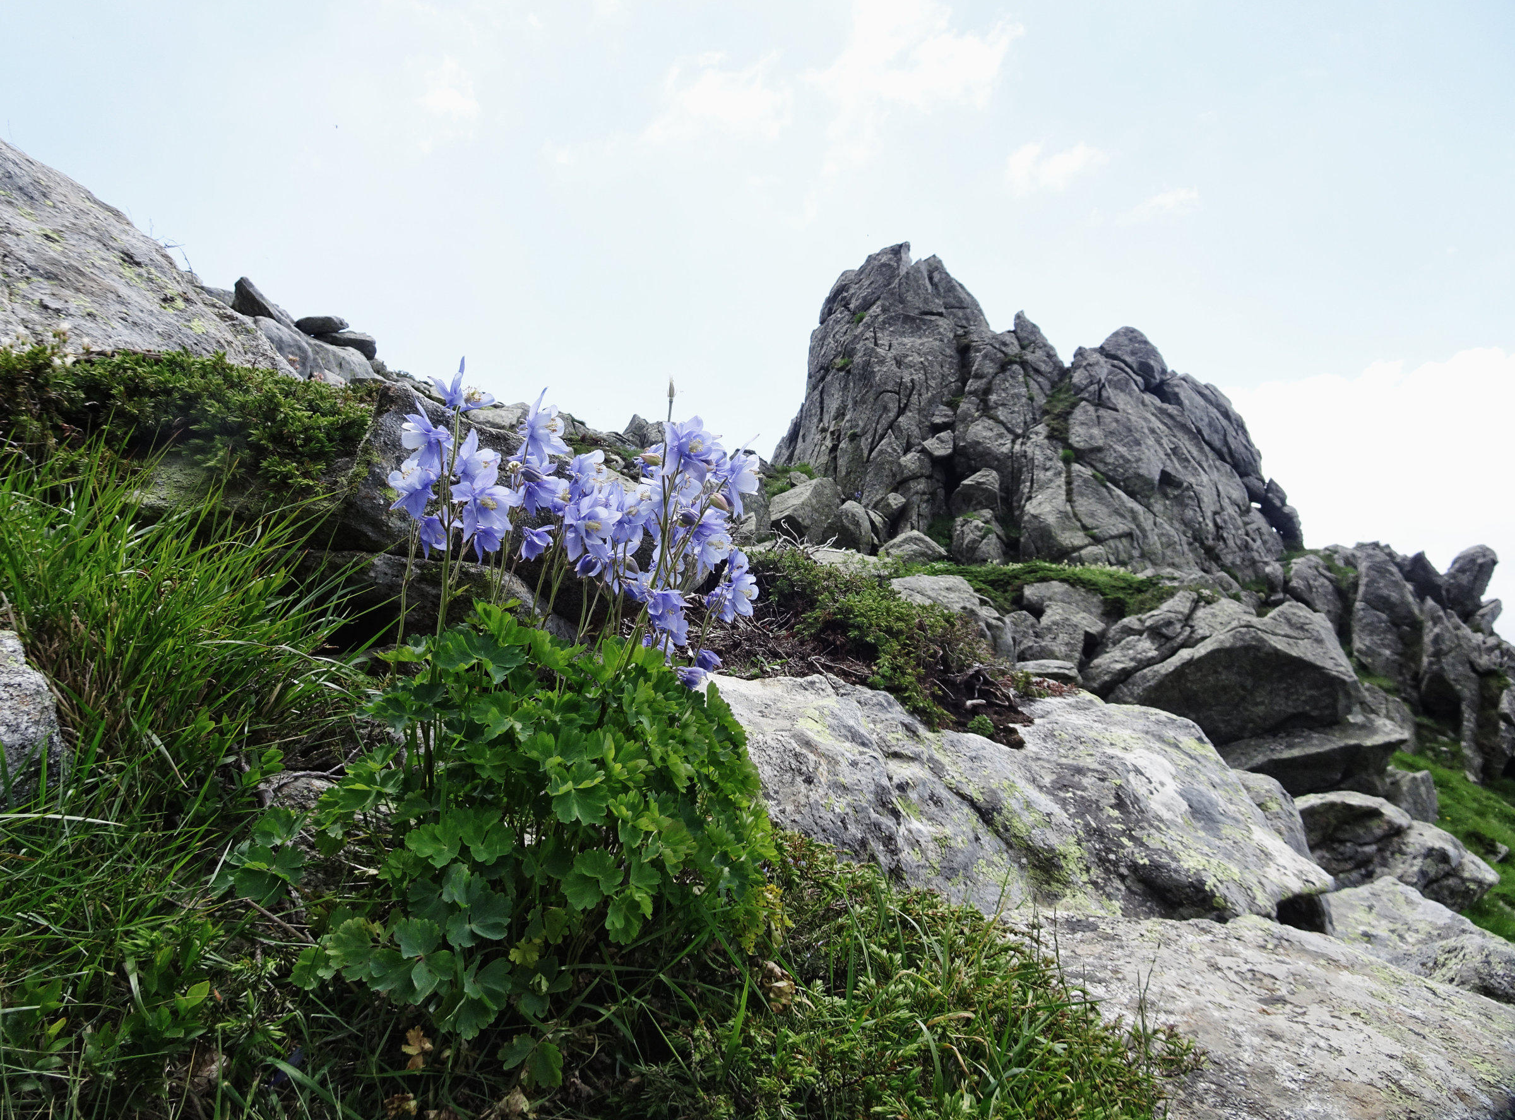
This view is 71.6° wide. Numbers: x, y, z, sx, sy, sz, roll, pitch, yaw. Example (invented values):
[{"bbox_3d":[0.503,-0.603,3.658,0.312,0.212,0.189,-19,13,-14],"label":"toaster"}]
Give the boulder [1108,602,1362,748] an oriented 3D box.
[{"bbox_3d":[2.501,0.592,5.500,1.314,0.733,0.985,-2,-4,24],"label":"boulder"}]

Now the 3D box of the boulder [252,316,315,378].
[{"bbox_3d":[-1.895,-0.849,4.200,0.268,0.246,0.268,2,-4,-25],"label":"boulder"}]

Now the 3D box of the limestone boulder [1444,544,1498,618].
[{"bbox_3d":[6.449,0.193,9.500,0.492,0.674,0.468,-3,-5,34],"label":"limestone boulder"}]

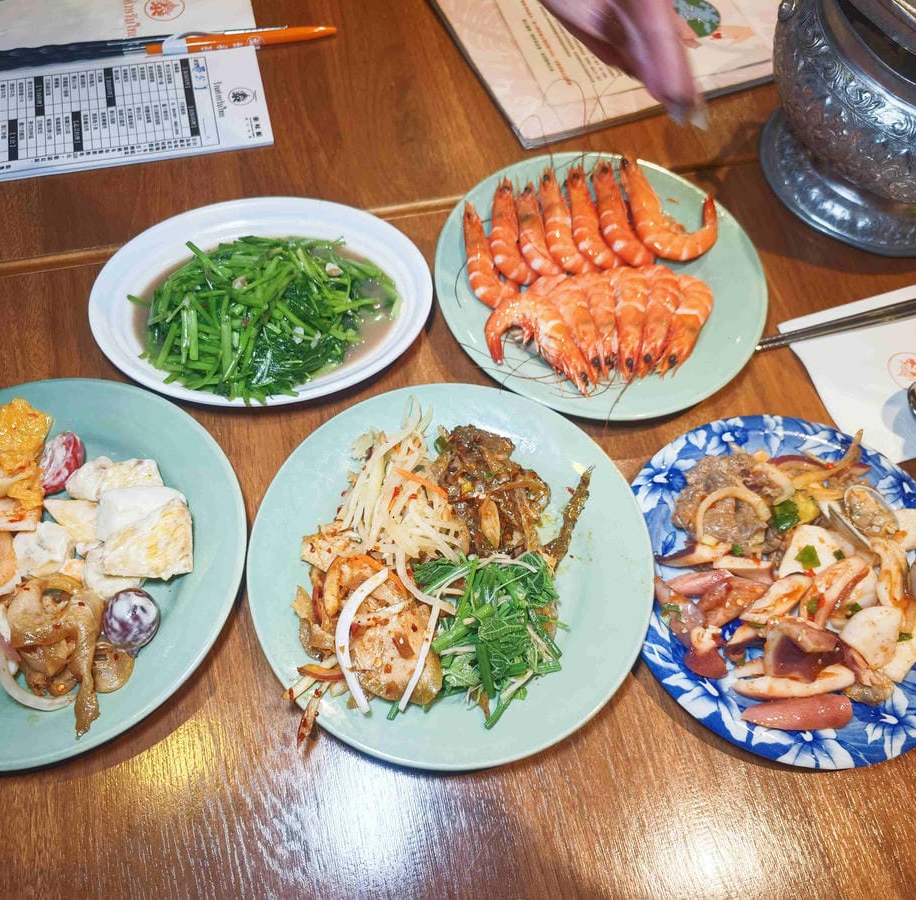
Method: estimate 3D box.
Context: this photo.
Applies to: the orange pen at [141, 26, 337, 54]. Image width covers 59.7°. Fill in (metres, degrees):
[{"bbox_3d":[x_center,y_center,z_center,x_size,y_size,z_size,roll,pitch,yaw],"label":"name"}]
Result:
[{"bbox_3d":[-0.158,-0.303,0.588,0.138,0.013,0.014,-10,65,-8],"label":"orange pen"}]

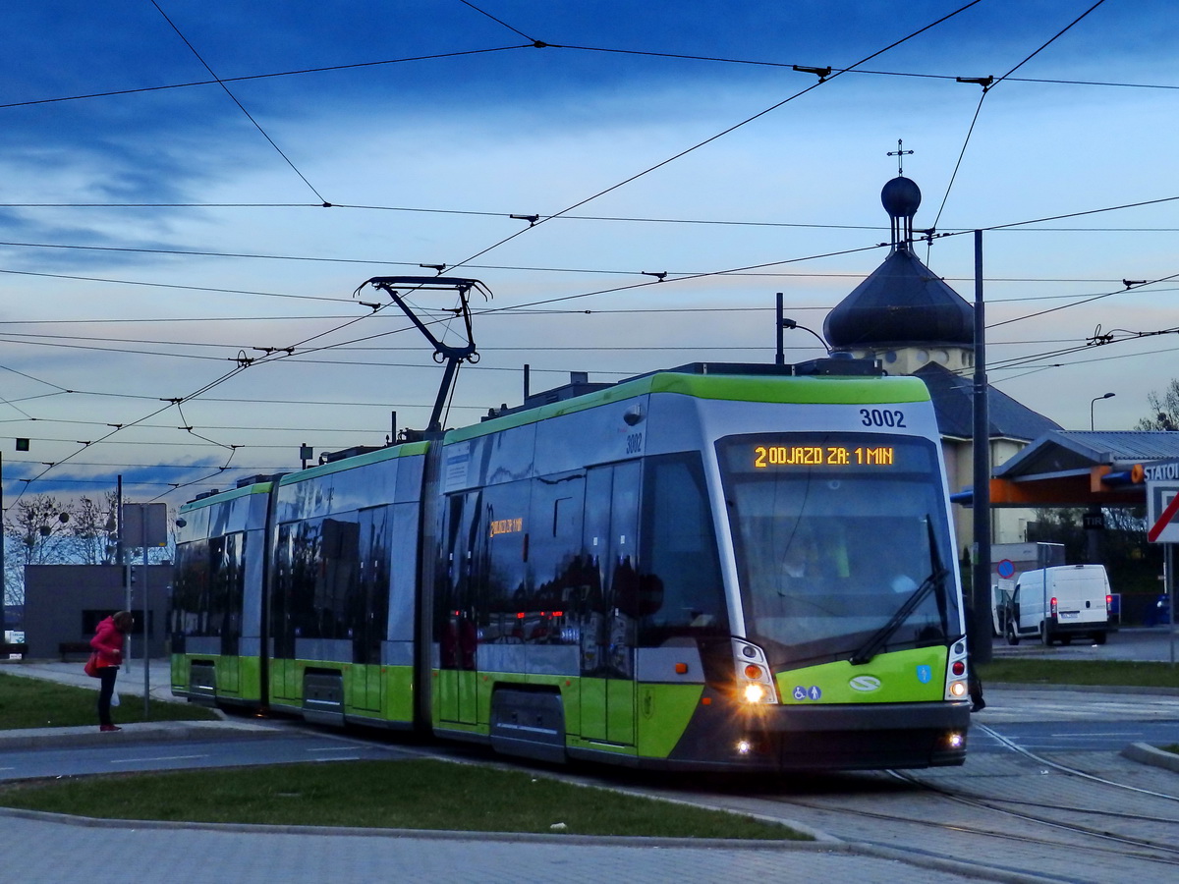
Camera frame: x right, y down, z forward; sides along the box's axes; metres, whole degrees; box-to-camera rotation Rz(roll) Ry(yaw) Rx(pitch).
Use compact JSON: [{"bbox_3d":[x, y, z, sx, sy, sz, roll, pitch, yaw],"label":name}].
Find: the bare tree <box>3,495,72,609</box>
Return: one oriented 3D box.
[{"bbox_3d":[-34.505,8.108,144.813,4.600,9.660,4.600,0,-5,0],"label":"bare tree"}]

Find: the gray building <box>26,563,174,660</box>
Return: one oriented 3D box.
[{"bbox_3d":[-19.376,7.345,99.732,8.500,3.950,6.000,0,-5,0],"label":"gray building"}]

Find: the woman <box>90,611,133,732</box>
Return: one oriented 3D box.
[{"bbox_3d":[-6.072,2.906,29.419,0.540,1.500,0.500,0,-5,-5],"label":"woman"}]

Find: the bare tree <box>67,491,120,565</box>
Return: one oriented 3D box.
[{"bbox_3d":[-30.941,8.016,144.821,4.000,9.840,4.000,0,-5,0],"label":"bare tree"}]

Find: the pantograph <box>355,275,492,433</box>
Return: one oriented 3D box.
[{"bbox_3d":[-2.003,-1.180,30.384,1.850,2.160,1.800,2,-5,-21],"label":"pantograph"}]

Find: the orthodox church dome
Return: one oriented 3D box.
[{"bbox_3d":[17.668,-10.174,131.222,8.700,9.890,8.700,0,-5,0],"label":"orthodox church dome"}]

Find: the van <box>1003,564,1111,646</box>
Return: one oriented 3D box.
[{"bbox_3d":[15.200,5.327,75.315,2.070,2.520,5.410,1,-5,-7],"label":"van"}]

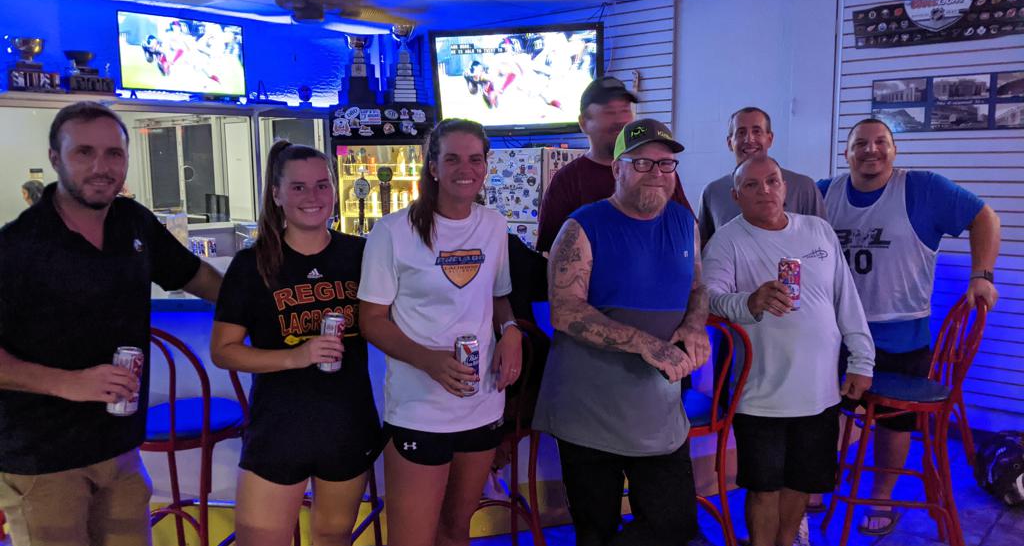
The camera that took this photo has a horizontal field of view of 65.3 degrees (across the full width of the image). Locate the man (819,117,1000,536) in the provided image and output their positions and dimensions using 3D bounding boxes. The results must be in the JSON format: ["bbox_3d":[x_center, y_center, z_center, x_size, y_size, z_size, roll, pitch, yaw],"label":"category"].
[{"bbox_3d":[1.576,0.230,3.309,0.710,1.730,0.450,4,10,31],"label":"man"}]

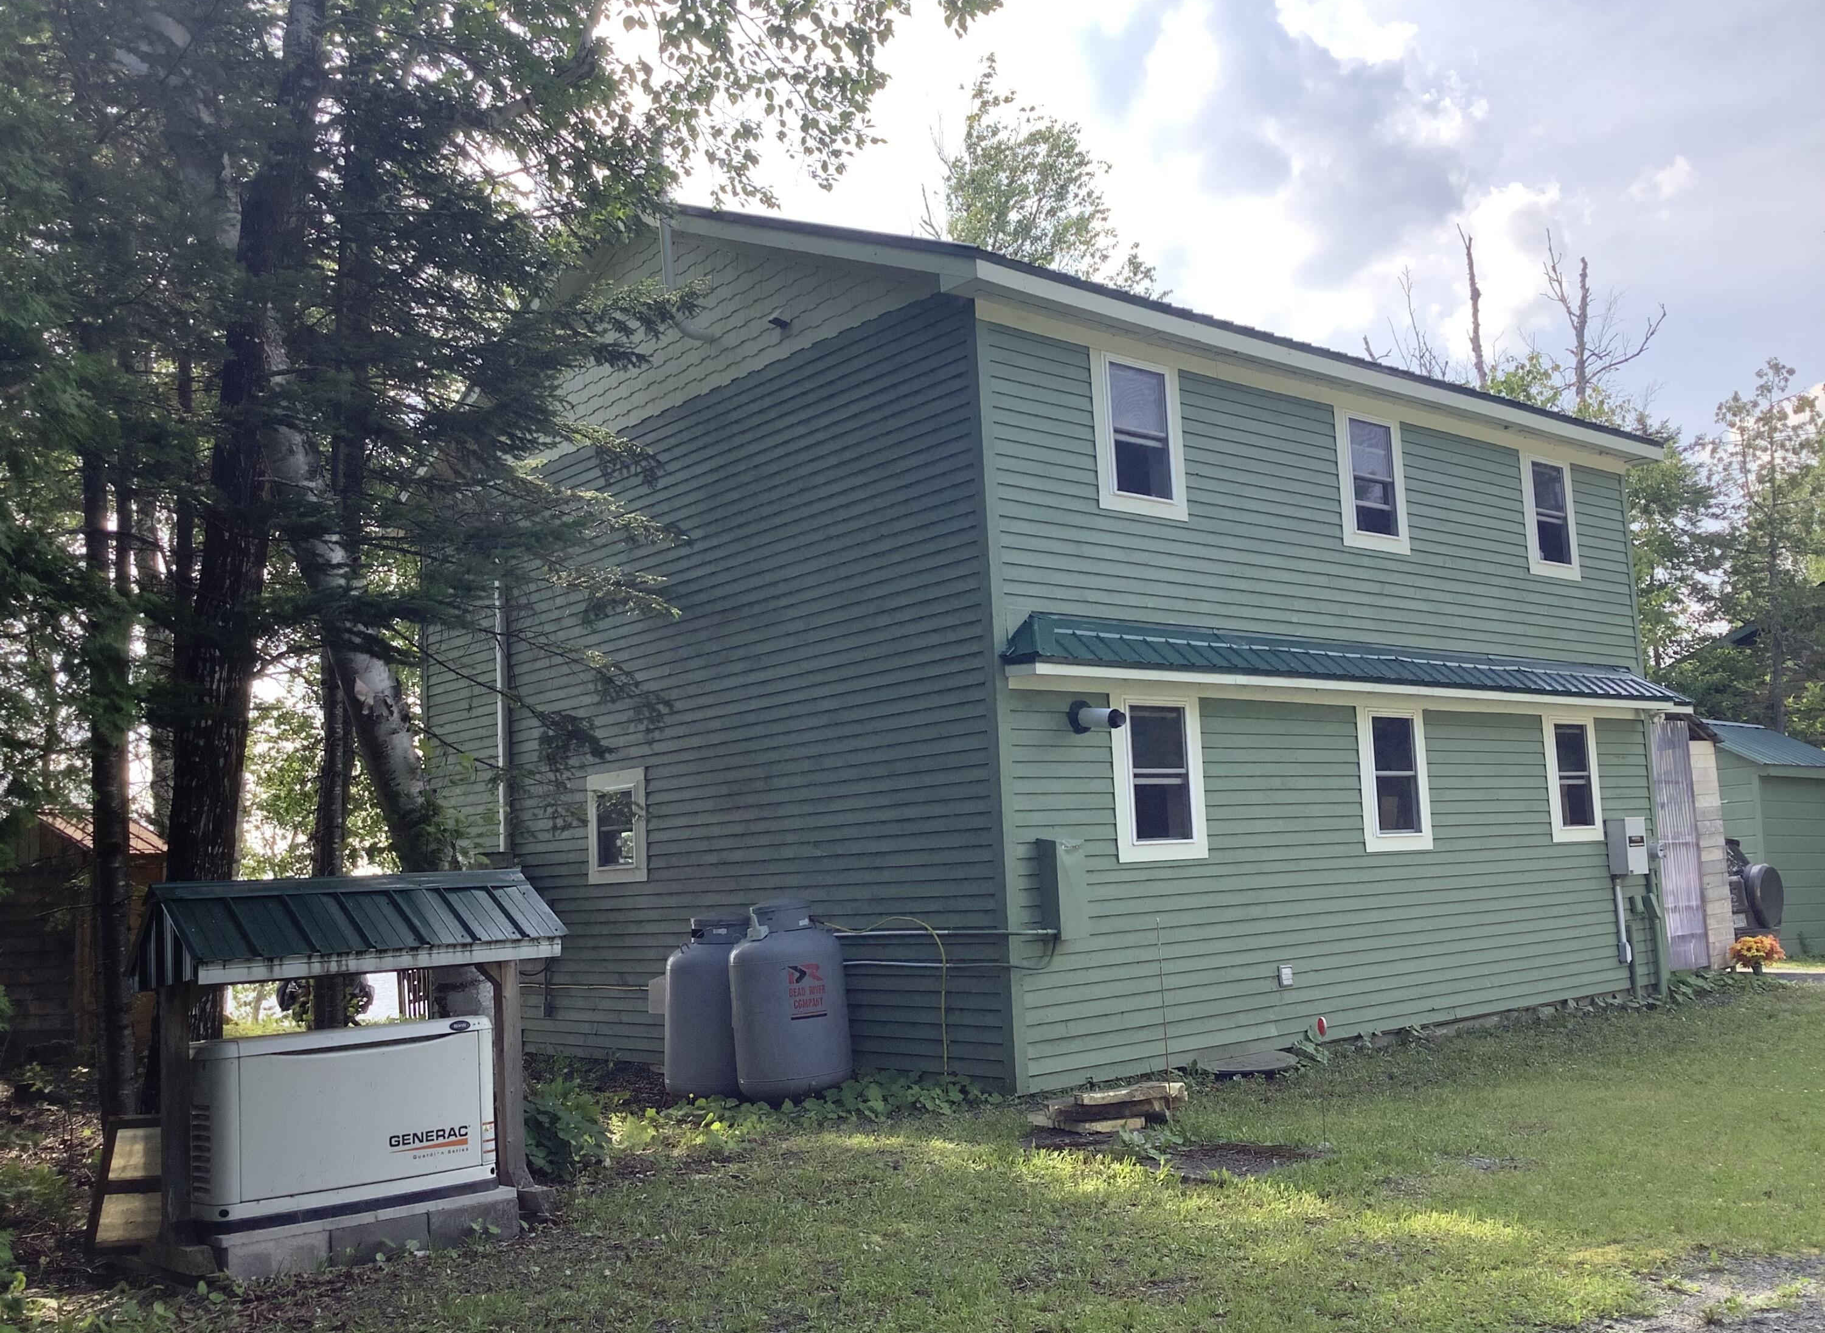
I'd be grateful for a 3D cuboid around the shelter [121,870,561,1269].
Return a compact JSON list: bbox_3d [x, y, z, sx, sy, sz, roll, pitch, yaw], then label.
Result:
[{"bbox_3d":[-2.446,1.678,7.118,1.570,1.510,1.000,3,-9,-39],"label":"shelter"}]

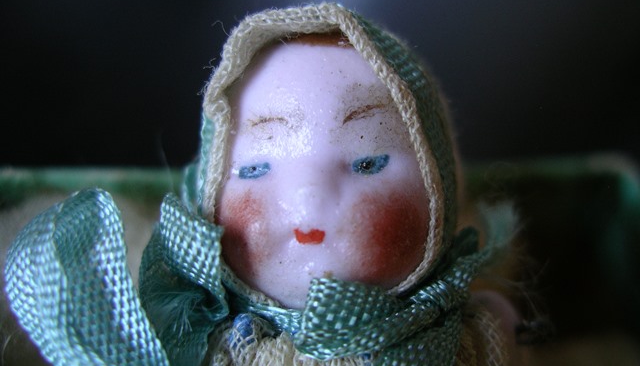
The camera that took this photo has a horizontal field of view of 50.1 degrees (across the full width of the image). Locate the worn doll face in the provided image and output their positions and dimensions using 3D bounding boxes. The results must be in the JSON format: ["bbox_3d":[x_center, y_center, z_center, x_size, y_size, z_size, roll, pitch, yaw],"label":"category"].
[{"bbox_3d":[0.000,-0.001,0.072,0.021,0.026,0.013,3,3,12],"label":"worn doll face"}]

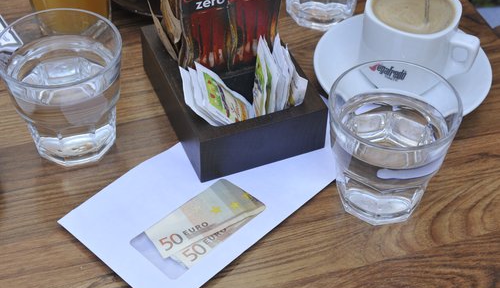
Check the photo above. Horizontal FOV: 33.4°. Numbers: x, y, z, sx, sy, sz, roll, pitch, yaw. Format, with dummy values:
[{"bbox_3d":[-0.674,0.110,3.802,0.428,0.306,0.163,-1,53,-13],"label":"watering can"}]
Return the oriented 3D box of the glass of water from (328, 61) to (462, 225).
[{"bbox_3d":[0.092,0.005,0.562,0.085,0.086,0.085,1,45,0],"label":"glass of water"}]

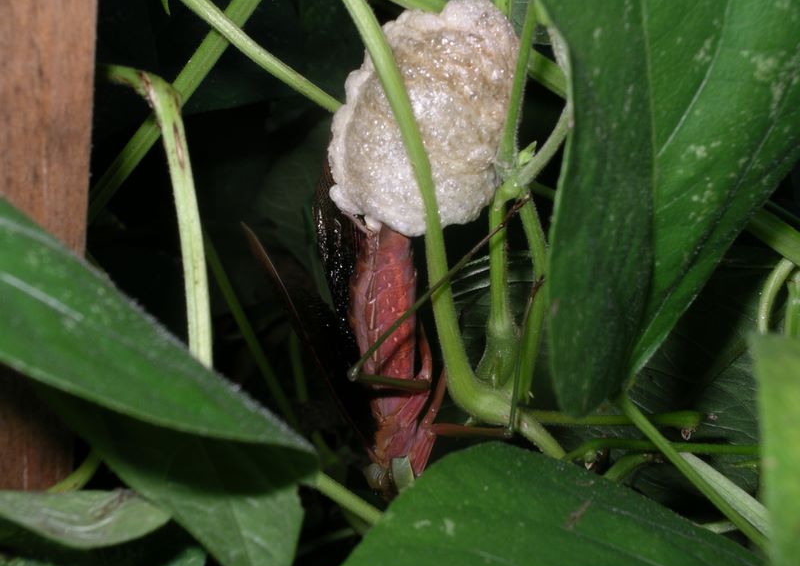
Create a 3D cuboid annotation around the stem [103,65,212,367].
[{"bbox_3d":[-0.037,-0.010,0.300,0.017,0.047,0.010,3,6,0],"label":"stem"}]

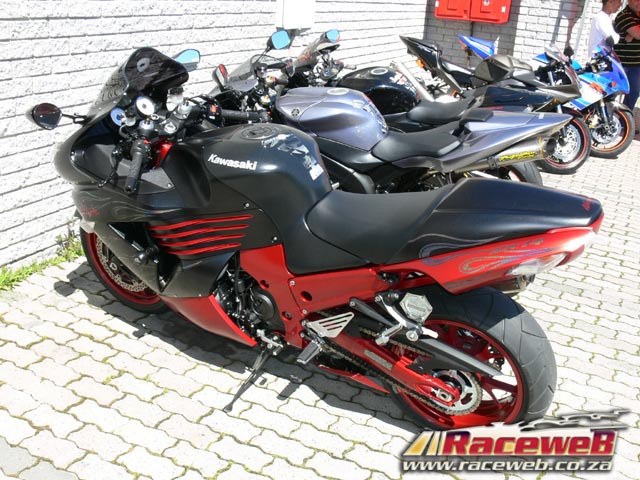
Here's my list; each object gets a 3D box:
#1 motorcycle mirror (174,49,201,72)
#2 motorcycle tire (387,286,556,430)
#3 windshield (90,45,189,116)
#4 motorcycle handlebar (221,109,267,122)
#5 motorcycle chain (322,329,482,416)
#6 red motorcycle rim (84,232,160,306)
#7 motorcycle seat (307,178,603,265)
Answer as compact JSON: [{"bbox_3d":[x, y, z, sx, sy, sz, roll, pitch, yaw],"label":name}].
[{"bbox_3d":[-0.539,-0.713,2.626,0.065,0.095,0.150,16,35,39],"label":"motorcycle mirror"},{"bbox_3d":[0.461,0.407,2.139,0.620,0.620,0.190,16,34,26],"label":"motorcycle tire"},{"bbox_3d":[-0.729,-0.567,2.374,0.420,0.300,0.370,16,34,26],"label":"windshield"},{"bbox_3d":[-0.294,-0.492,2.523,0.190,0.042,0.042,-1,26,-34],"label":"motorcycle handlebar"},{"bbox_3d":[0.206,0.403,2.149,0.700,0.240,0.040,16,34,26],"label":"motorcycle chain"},{"bbox_3d":[-0.795,0.059,2.795,0.460,0.460,0.110,16,34,26],"label":"red motorcycle rim"},{"bbox_3d":[0.363,-0.073,1.917,0.850,0.270,0.330,16,34,26],"label":"motorcycle seat"}]

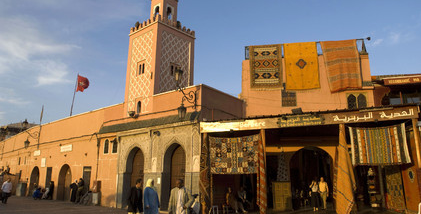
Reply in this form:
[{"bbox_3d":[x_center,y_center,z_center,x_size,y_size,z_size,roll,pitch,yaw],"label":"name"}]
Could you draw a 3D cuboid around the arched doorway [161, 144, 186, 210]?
[{"bbox_3d":[-1.728,3.725,15.466,1.870,3.550,0.550,-11,-18,38],"label":"arched doorway"}]

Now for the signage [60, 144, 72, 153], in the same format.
[{"bbox_3d":[-12.630,3.673,25.559,2.050,0.600,0.080,-11,-18,38],"label":"signage"}]

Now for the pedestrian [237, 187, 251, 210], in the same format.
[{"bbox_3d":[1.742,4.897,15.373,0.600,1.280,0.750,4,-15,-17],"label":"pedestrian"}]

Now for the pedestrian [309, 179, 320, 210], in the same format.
[{"bbox_3d":[5.700,4.823,16.066,0.550,1.680,0.400,-3,-14,14],"label":"pedestrian"}]

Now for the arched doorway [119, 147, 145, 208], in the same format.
[{"bbox_3d":[-4.275,4.127,17.015,2.100,3.480,0.450,-11,-17,37],"label":"arched doorway"}]

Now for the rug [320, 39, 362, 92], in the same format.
[{"bbox_3d":[7.723,-2.431,17.168,2.050,3.200,0.150,-2,-14,8],"label":"rug"}]

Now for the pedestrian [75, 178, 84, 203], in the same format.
[{"bbox_3d":[-9.330,5.968,20.882,0.500,1.730,0.550,3,-14,-14],"label":"pedestrian"}]

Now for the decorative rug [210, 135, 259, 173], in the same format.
[{"bbox_3d":[1.130,2.235,13.819,2.420,1.850,0.060,-4,-15,17],"label":"decorative rug"}]

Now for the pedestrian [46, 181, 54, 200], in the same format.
[{"bbox_3d":[-13.668,7.161,25.115,0.450,1.580,0.500,7,-15,-25],"label":"pedestrian"}]

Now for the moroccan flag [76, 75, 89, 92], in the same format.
[{"bbox_3d":[-11.775,-2.165,26.914,1.150,1.500,0.400,1,-14,-6],"label":"moroccan flag"}]

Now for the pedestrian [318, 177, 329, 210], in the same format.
[{"bbox_3d":[6.370,4.895,16.512,0.550,1.750,0.400,-3,-14,14],"label":"pedestrian"}]

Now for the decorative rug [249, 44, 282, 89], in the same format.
[{"bbox_3d":[3.385,-2.492,17.810,1.880,2.820,0.150,-2,-14,8],"label":"decorative rug"}]

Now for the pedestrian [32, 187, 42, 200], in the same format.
[{"bbox_3d":[-14.300,7.160,24.195,0.650,0.970,0.550,-4,-14,17],"label":"pedestrian"}]

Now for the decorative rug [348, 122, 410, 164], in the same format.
[{"bbox_3d":[6.950,1.573,12.025,2.100,1.650,0.060,-4,-15,17],"label":"decorative rug"}]

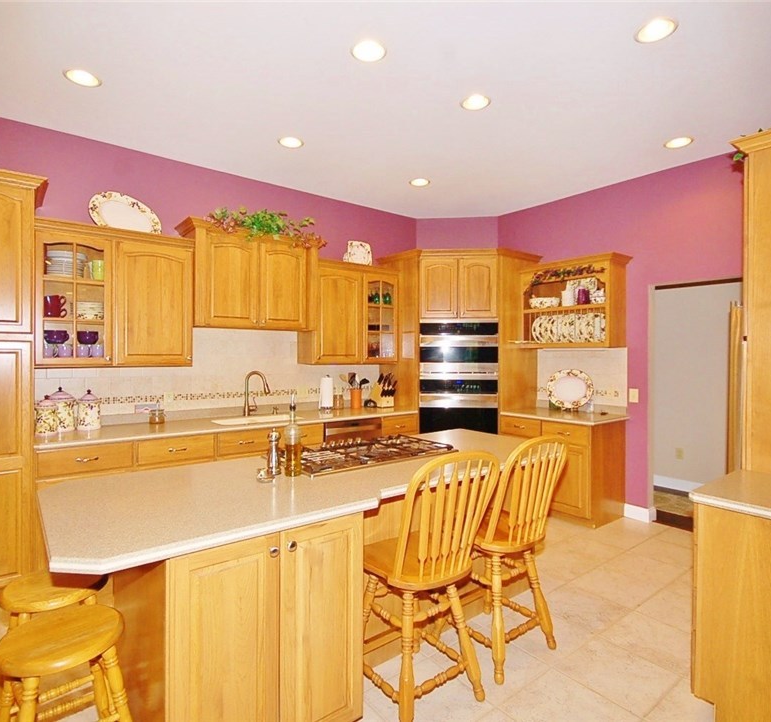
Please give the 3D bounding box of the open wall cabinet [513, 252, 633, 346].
[{"bbox_3d":[1.841,-0.539,4.465,0.355,0.835,0.979,0,1,-39],"label":"open wall cabinet"}]

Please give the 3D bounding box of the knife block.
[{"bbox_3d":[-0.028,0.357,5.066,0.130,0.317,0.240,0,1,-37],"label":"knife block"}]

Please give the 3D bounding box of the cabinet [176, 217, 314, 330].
[{"bbox_3d":[-1.142,-0.670,3.893,1.115,0.813,0.470,0,1,-36],"label":"cabinet"}]

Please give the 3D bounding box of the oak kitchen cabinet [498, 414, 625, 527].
[{"bbox_3d":[1.708,0.983,4.399,0.595,0.850,0.970,0,1,-39],"label":"oak kitchen cabinet"}]

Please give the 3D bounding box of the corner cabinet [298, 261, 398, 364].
[{"bbox_3d":[-0.351,-0.442,4.517,0.965,0.949,0.380,0,1,-36],"label":"corner cabinet"}]

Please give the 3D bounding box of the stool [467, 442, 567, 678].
[{"bbox_3d":[0.560,0.887,2.224,0.442,1.075,0.518,0,1,-27],"label":"stool"}]

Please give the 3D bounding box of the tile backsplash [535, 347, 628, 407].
[{"bbox_3d":[1.955,0.155,4.599,0.029,0.562,0.960,0,1,-39],"label":"tile backsplash"}]

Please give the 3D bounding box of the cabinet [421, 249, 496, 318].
[{"bbox_3d":[0.721,-0.744,4.686,0.778,0.672,0.550,0,1,1],"label":"cabinet"}]

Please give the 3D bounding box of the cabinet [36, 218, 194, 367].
[{"bbox_3d":[-1.979,-0.440,3.351,0.965,0.964,0.380,0,1,-36],"label":"cabinet"}]

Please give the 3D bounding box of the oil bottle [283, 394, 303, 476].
[{"bbox_3d":[-0.451,0.355,2.193,0.077,0.384,0.077,0,1,-37],"label":"oil bottle"}]

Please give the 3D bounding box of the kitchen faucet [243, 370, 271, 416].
[{"bbox_3d":[-1.129,0.285,3.980,0.250,0.400,0.100,0,1,32],"label":"kitchen faucet"}]

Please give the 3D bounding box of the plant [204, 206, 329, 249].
[{"bbox_3d":[-0.975,-1.087,3.773,0.980,0.265,0.270,0,1,-36],"label":"plant"}]

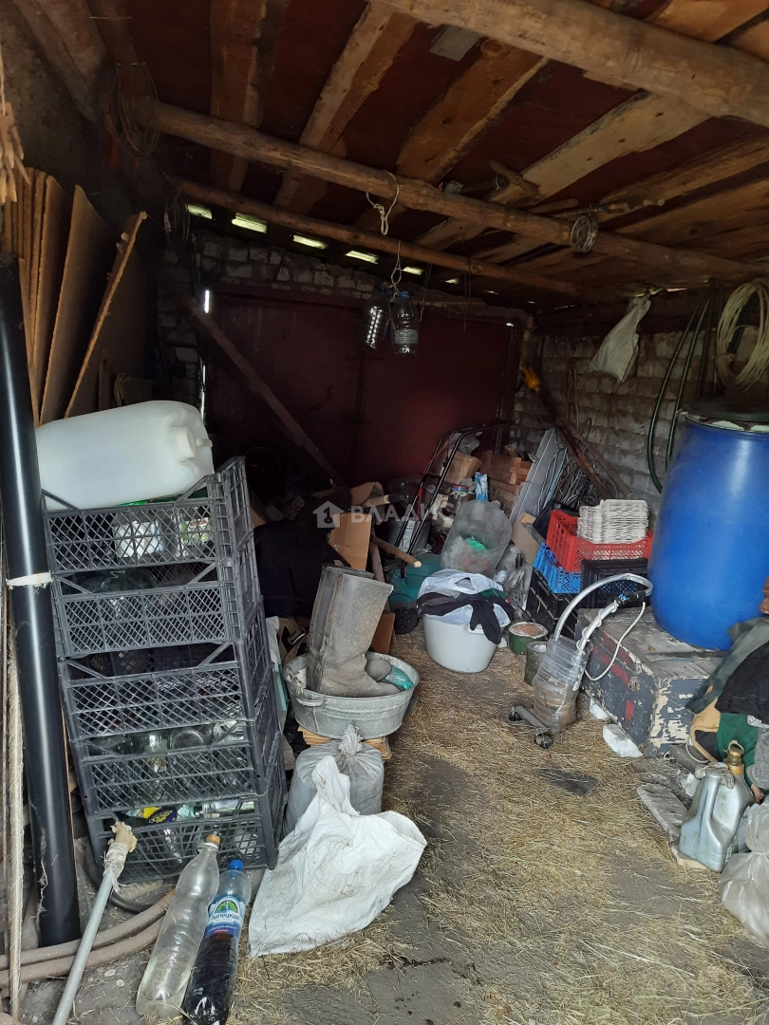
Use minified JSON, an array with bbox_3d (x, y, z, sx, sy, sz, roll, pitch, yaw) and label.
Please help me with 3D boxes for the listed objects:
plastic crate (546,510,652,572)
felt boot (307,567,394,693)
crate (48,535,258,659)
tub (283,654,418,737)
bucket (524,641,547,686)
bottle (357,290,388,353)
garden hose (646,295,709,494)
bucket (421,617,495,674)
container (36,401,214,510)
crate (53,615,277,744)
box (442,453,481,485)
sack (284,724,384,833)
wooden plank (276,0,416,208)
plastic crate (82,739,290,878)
[{"bbox_3d":[1.135,0.143,3.830,0.400,0.200,0.580,2,13,1],"label":"plastic crate"},{"bbox_3d":[-0.097,0.455,2.460,0.340,0.460,0.240,1,13,0],"label":"felt boot"},{"bbox_3d":[-0.515,0.179,1.662,0.400,0.184,0.306,-5,11,0],"label":"crate"},{"bbox_3d":[-0.114,0.609,2.345,0.445,0.160,0.430,5,11,-1],"label":"tub"},{"bbox_3d":[0.654,0.631,2.949,0.140,0.165,0.140,1,13,0],"label":"bucket"},{"bbox_3d":[-0.056,-1.023,3.800,0.150,0.340,0.150,15,12,-1],"label":"bottle"},{"bbox_3d":[1.380,-0.510,3.360,0.120,0.950,0.350,-2,13,-15],"label":"garden hose"},{"bbox_3d":[0.372,0.602,3.300,0.375,0.220,0.360,5,11,0],"label":"bucket"},{"bbox_3d":[-0.615,-0.141,1.737,0.390,0.210,0.280,-11,12,0],"label":"container"},{"bbox_3d":[-0.498,0.358,1.696,0.400,0.194,0.306,-5,11,0],"label":"crate"},{"bbox_3d":[0.452,-0.263,4.150,0.160,0.190,0.140,19,13,17],"label":"box"},{"bbox_3d":[-0.148,0.740,2.070,0.285,0.310,0.265,5,11,0],"label":"sack"},{"bbox_3d":[-0.265,-1.425,2.850,0.140,0.040,2.750,9,13,-14],"label":"wooden plank"},{"bbox_3d":[-0.462,0.716,1.758,0.400,0.195,0.310,-5,13,0],"label":"plastic crate"}]

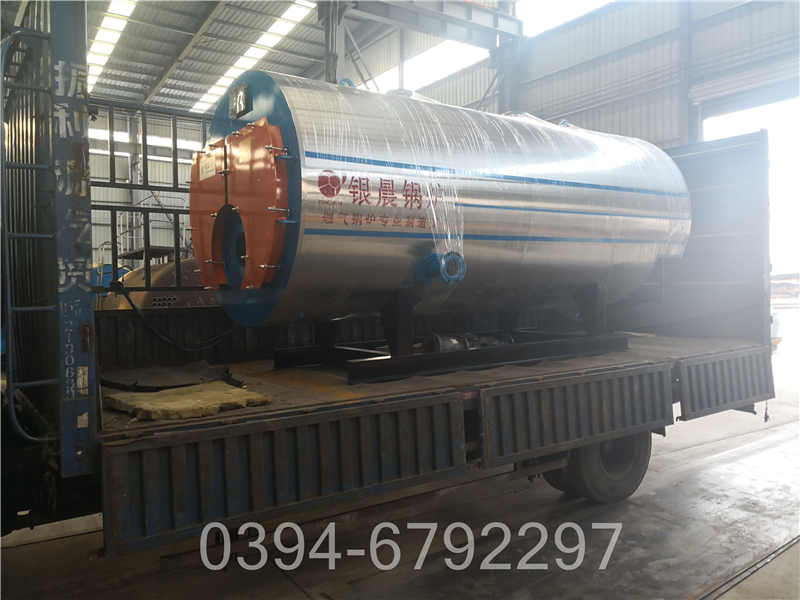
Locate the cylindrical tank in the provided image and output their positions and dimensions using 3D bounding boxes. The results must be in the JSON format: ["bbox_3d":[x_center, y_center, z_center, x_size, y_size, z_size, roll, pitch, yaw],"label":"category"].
[{"bbox_3d":[0.567,-0.762,5.505,4.354,1.813,1.813,-2,1,-35],"label":"cylindrical tank"}]

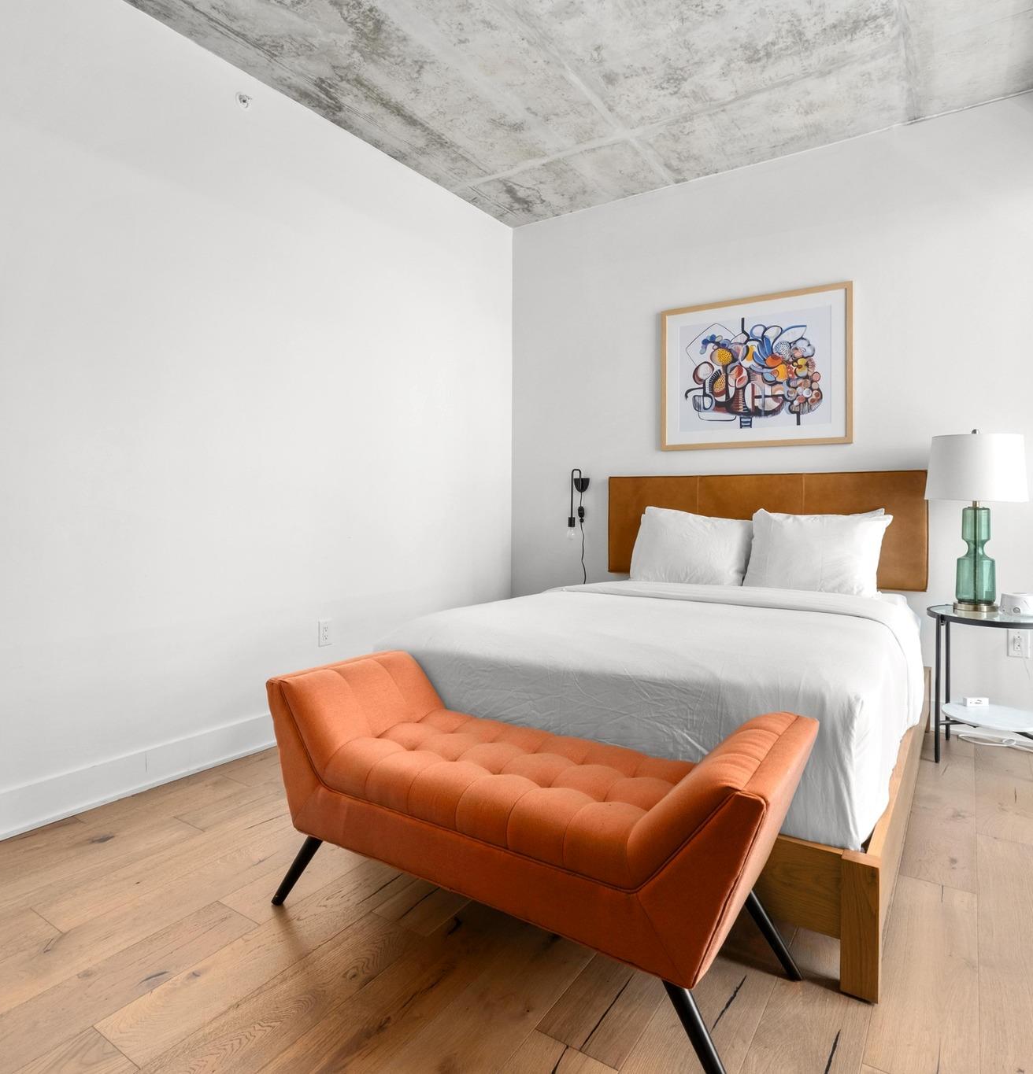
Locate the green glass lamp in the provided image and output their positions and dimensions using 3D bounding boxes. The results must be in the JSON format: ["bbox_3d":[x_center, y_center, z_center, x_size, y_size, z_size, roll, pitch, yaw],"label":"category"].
[{"bbox_3d":[2.010,-0.076,2.940,0.370,0.780,0.370,1,2,34],"label":"green glass lamp"}]

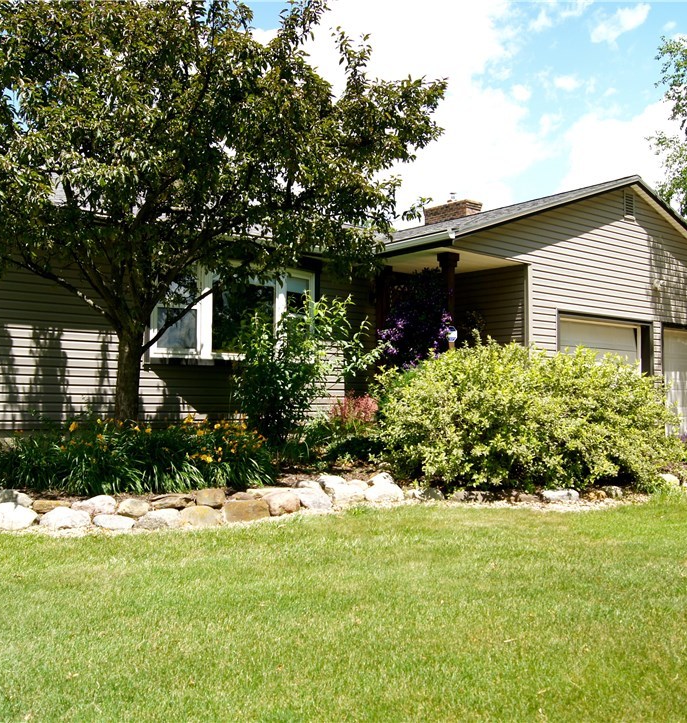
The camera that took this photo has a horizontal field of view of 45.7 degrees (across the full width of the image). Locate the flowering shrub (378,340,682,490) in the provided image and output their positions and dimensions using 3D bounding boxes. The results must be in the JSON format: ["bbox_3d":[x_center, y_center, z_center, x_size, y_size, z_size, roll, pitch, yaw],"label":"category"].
[{"bbox_3d":[2.306,0.638,10.100,3.600,1.700,2.200,1,-3,-14],"label":"flowering shrub"}]

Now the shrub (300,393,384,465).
[{"bbox_3d":[0.000,0.831,10.400,1.050,0.880,0.950,0,-3,0],"label":"shrub"}]

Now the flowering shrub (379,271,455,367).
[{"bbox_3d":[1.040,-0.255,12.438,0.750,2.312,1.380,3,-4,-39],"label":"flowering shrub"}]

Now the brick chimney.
[{"bbox_3d":[2.690,-3.451,19.989,0.573,1.043,1.413,3,-4,-39],"label":"brick chimney"}]

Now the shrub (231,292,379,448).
[{"bbox_3d":[-0.527,0.183,11.000,1.950,2.130,1.600,1,-3,-6],"label":"shrub"}]

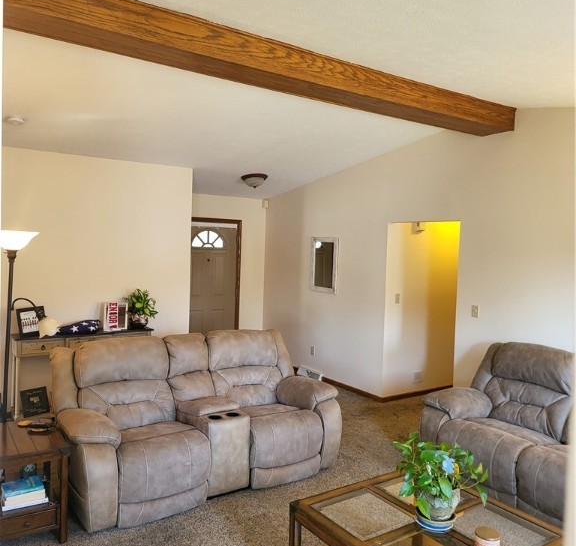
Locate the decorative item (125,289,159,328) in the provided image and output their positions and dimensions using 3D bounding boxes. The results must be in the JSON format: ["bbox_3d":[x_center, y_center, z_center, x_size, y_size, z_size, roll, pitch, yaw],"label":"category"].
[{"bbox_3d":[-1.577,0.383,5.731,0.360,0.435,0.320,-1,4,-35],"label":"decorative item"}]

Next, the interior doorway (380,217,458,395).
[{"bbox_3d":[1.441,0.491,5.718,0.120,2.065,0.960,-1,4,-35],"label":"interior doorway"}]

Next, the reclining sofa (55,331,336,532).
[{"bbox_3d":[-0.668,1.042,4.136,2.000,1.030,1.010,-1,4,-35],"label":"reclining sofa"}]

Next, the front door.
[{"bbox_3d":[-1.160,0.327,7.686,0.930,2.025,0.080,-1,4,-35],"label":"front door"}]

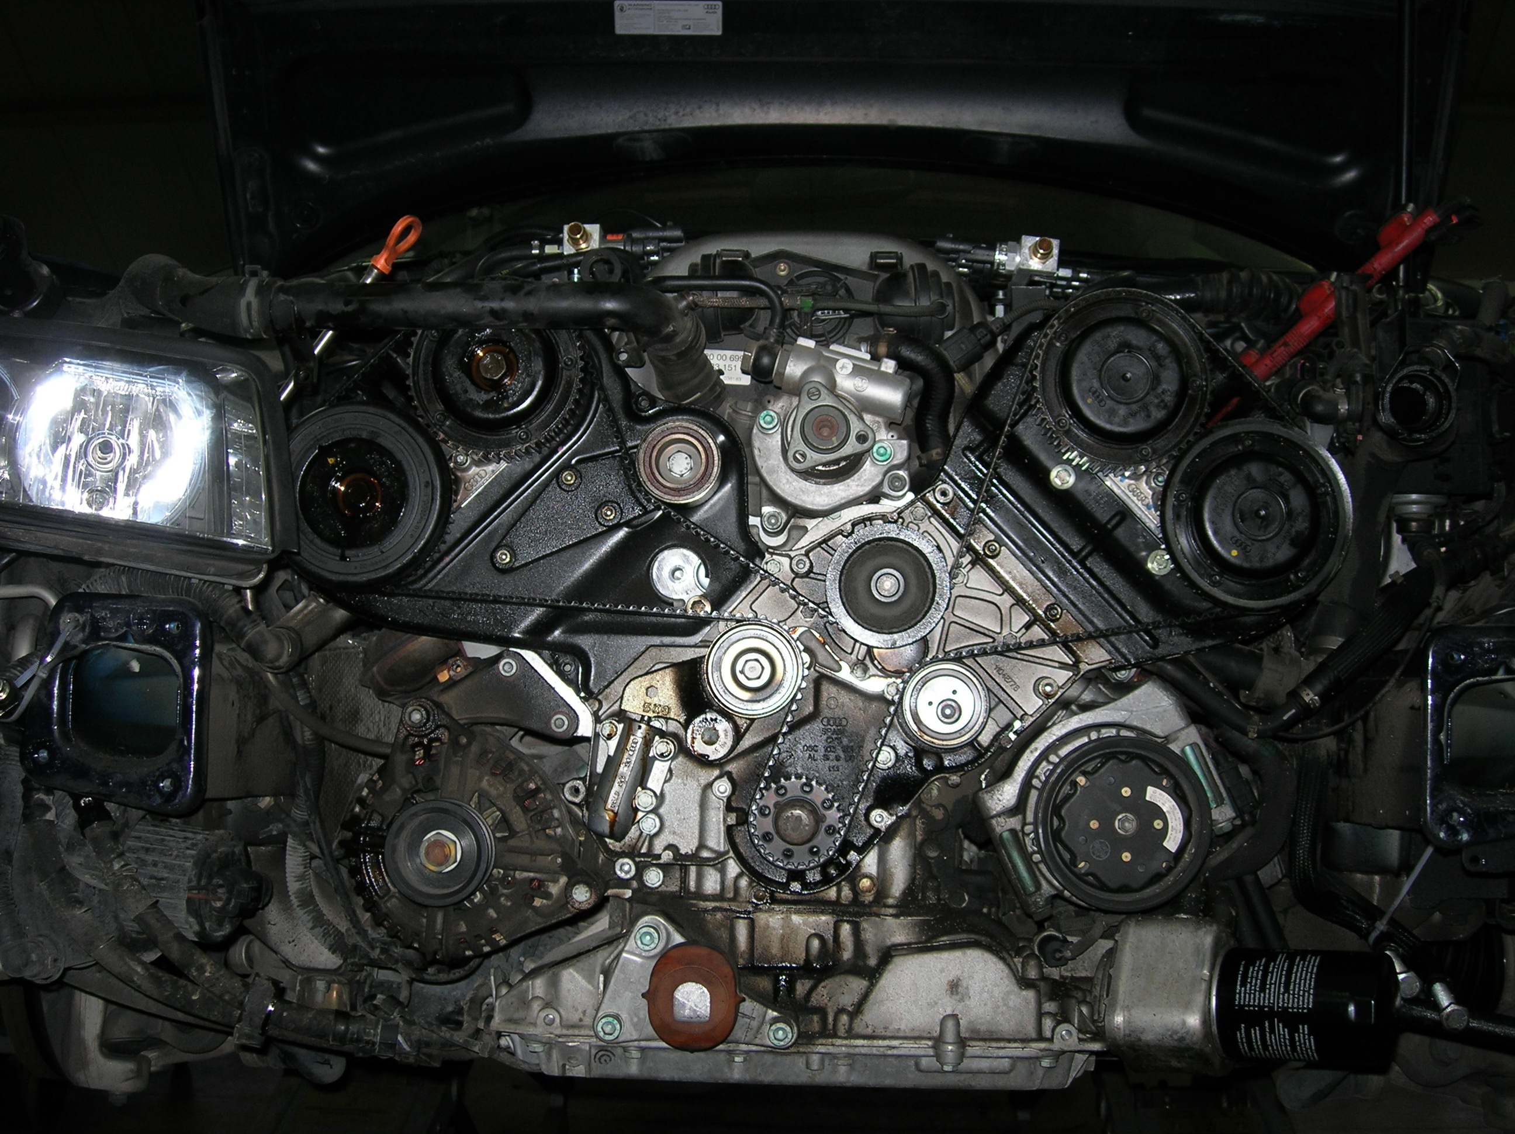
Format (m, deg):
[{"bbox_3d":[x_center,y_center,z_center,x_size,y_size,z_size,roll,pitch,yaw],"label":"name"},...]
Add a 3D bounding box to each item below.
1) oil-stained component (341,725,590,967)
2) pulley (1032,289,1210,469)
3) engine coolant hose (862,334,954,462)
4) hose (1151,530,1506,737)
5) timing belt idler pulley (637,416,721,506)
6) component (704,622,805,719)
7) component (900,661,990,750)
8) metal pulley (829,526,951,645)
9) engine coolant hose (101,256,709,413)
[{"bbox_3d":[-0.193,0.191,1.262,0.169,0.163,0.175,1,-4,1],"label":"oil-stained component"},{"bbox_3d":[0.248,-0.128,1.228,0.119,0.119,0.045,1,-4,1],"label":"pulley"},{"bbox_3d":[0.108,-0.120,1.270,0.064,0.092,0.048,1,-4,1],"label":"engine coolant hose"},{"bbox_3d":[0.387,0.046,1.220,0.236,0.135,0.160,1,-4,1],"label":"hose"},{"bbox_3d":[-0.054,-0.073,1.232,0.058,0.060,0.036,1,-4,1],"label":"timing belt idler pulley"},{"bbox_3d":[-0.002,0.071,1.232,0.067,0.067,0.036,1,-4,1],"label":"component"},{"bbox_3d":[0.129,0.096,1.235,0.060,0.060,0.035,1,-4,1],"label":"component"},{"bbox_3d":[0.090,0.013,1.237,0.085,0.085,0.034,1,-4,1],"label":"metal pulley"},{"bbox_3d":[-0.219,-0.155,1.190,0.385,0.100,0.150,1,-4,1],"label":"engine coolant hose"}]

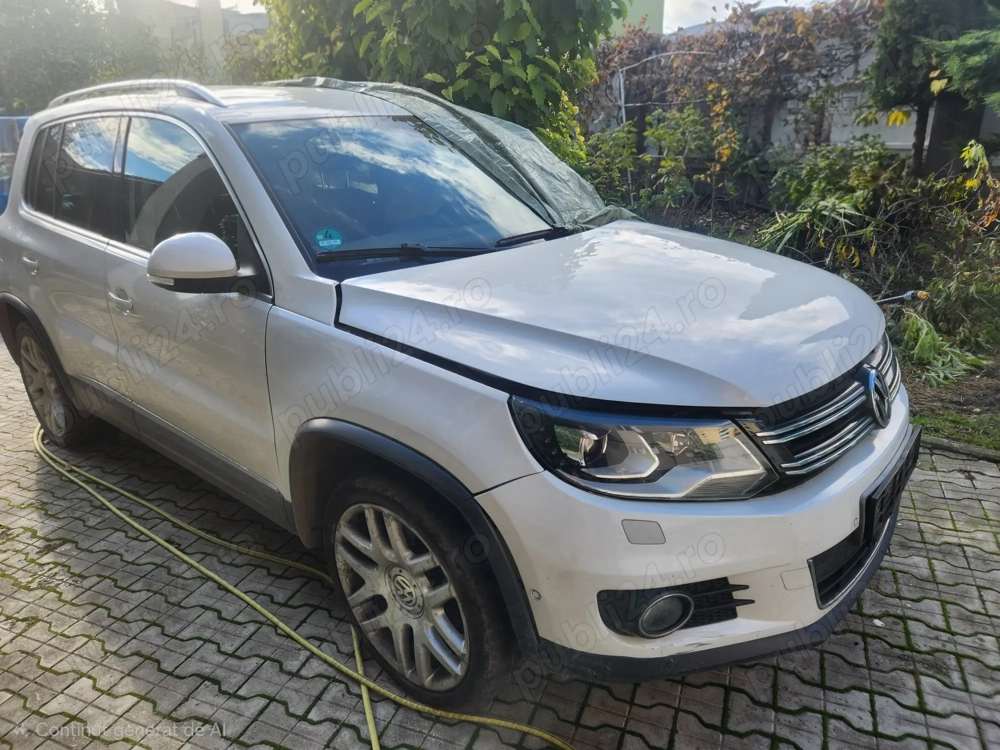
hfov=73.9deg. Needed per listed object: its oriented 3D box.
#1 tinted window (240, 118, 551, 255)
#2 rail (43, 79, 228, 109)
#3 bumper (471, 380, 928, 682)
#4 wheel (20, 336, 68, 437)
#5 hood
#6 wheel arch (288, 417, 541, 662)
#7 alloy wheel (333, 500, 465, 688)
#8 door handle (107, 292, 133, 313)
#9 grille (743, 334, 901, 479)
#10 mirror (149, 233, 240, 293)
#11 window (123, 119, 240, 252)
[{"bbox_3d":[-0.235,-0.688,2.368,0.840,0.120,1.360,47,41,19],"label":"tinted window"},{"bbox_3d":[-1.500,-1.089,2.600,1.730,0.100,0.060,18,27,38],"label":"rail"},{"bbox_3d":[0.770,0.262,1.878,0.615,0.600,1.800,14,25,38],"label":"bumper"},{"bbox_3d":[-2.198,0.041,3.336,0.505,0.505,0.180,14,25,38],"label":"wheel"},{"bbox_3d":[0.467,-0.249,1.956,1.160,0.230,1.560,14,25,38],"label":"hood"},{"bbox_3d":[-0.224,0.344,1.628,0.870,0.490,0.140,14,25,38],"label":"wheel arch"},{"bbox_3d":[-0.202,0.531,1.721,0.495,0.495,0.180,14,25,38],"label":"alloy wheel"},{"bbox_3d":[-1.286,-0.255,2.261,0.190,0.047,0.050,14,25,38],"label":"door handle"},{"bbox_3d":[0.900,0.037,1.677,0.155,0.210,1.060,14,25,38],"label":"grille"},{"bbox_3d":[-0.823,-0.300,1.807,0.135,0.170,0.240,14,25,38],"label":"mirror"},{"bbox_3d":[-1.040,-0.611,2.115,0.820,0.460,0.060,14,7,38],"label":"window"}]

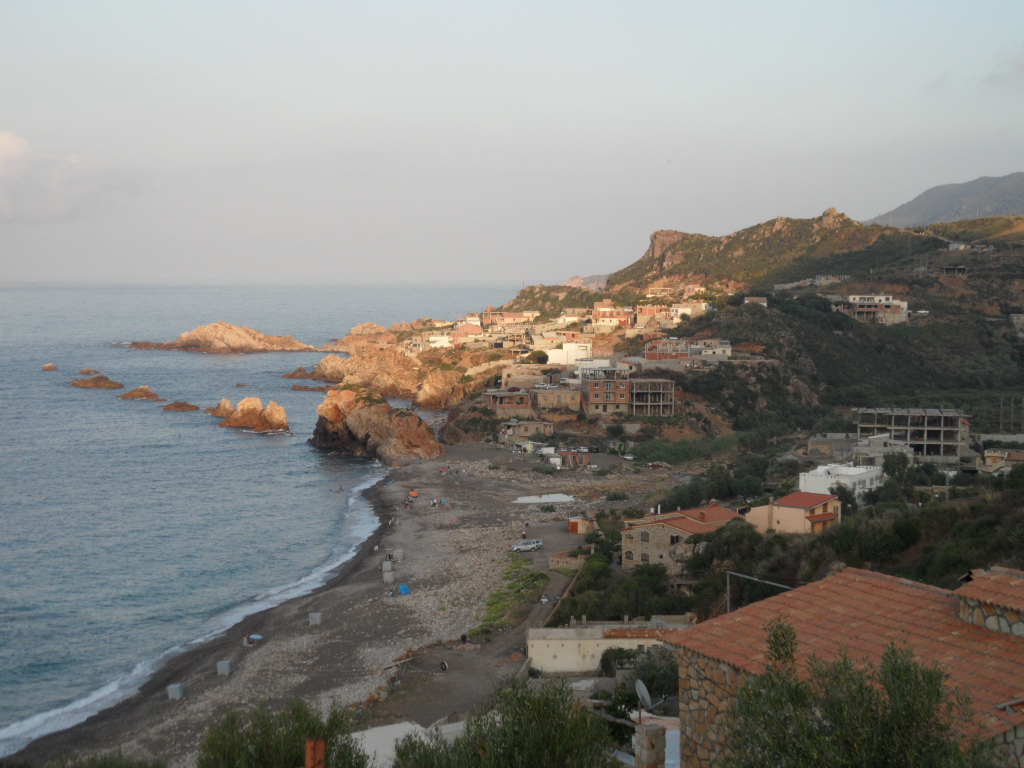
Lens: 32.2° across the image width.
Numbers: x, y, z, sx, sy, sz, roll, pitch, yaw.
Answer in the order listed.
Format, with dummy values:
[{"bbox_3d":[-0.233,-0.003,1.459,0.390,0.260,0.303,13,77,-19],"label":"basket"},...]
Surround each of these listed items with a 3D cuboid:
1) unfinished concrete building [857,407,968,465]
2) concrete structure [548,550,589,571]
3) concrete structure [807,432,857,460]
[{"bbox_3d":[88.540,11.340,394.350,23.300,10.200,15.500,1,3,11],"label":"unfinished concrete building"},{"bbox_3d":[8.740,27.160,274.570,5.000,1.800,5.200,2,4,25],"label":"concrete structure"},{"bbox_3d":[74.680,14.220,413.550,11.500,5.500,8.000,0,3,6],"label":"concrete structure"}]

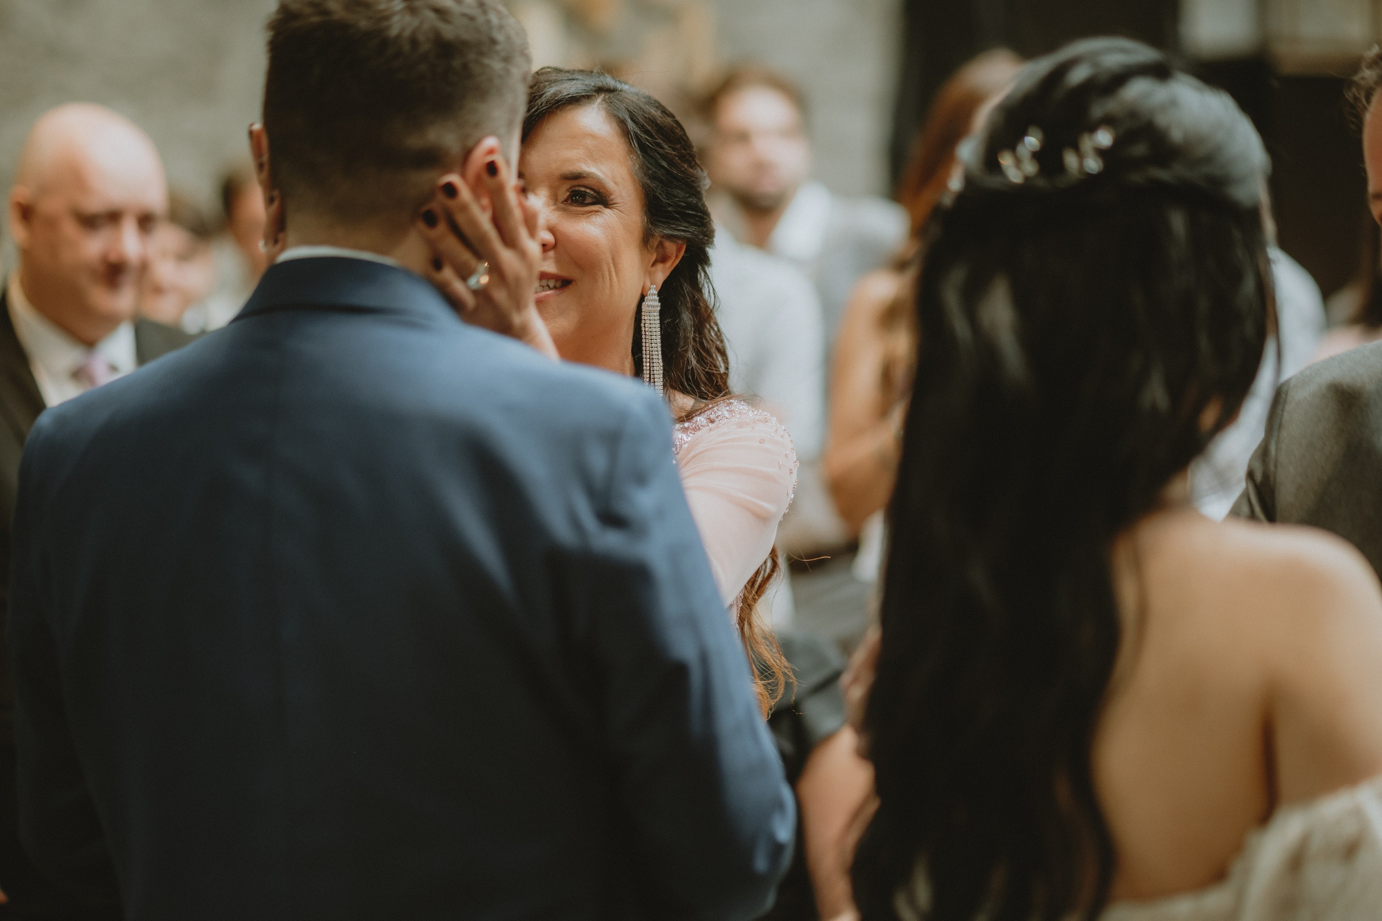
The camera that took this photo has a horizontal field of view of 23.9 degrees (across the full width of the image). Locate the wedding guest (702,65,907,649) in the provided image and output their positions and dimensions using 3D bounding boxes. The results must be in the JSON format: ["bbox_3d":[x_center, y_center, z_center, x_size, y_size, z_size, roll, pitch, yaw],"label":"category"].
[{"bbox_3d":[0.114,0.223,5.588,0.520,1.770,0.320,-1,6,-9],"label":"wedding guest"}]

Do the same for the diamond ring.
[{"bbox_3d":[-0.156,-0.135,2.380,0.021,0.007,0.023,-44,29,-10],"label":"diamond ring"}]

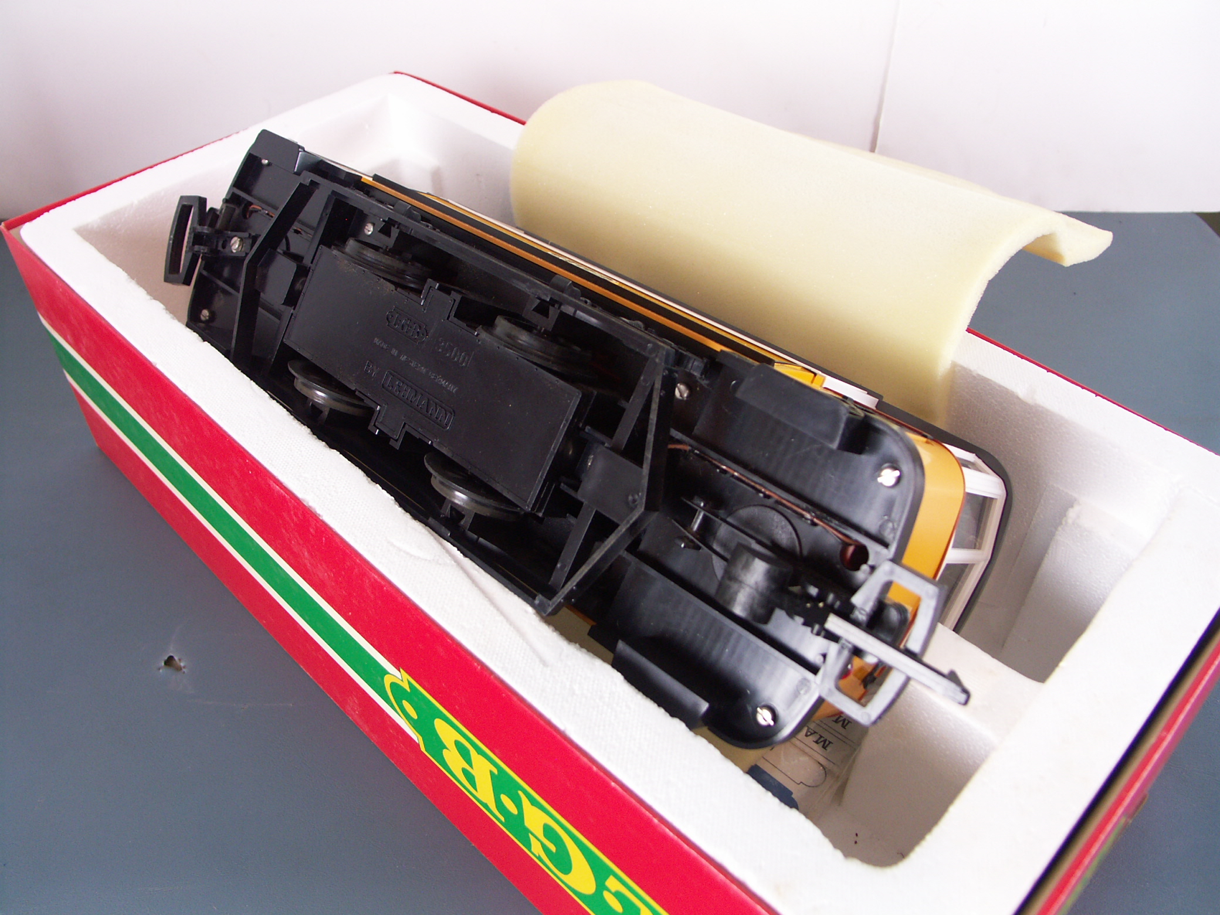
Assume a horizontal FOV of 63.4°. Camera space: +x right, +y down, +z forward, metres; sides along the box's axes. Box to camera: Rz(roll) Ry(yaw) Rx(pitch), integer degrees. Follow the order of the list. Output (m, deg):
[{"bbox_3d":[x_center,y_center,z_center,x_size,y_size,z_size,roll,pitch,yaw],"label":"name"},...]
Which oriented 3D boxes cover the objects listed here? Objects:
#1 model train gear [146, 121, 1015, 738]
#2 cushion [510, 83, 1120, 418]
[{"bbox_3d":[-0.019,-0.018,0.340,0.343,0.093,0.140,31,11,34],"label":"model train gear"},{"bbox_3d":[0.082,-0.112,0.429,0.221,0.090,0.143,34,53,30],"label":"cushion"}]

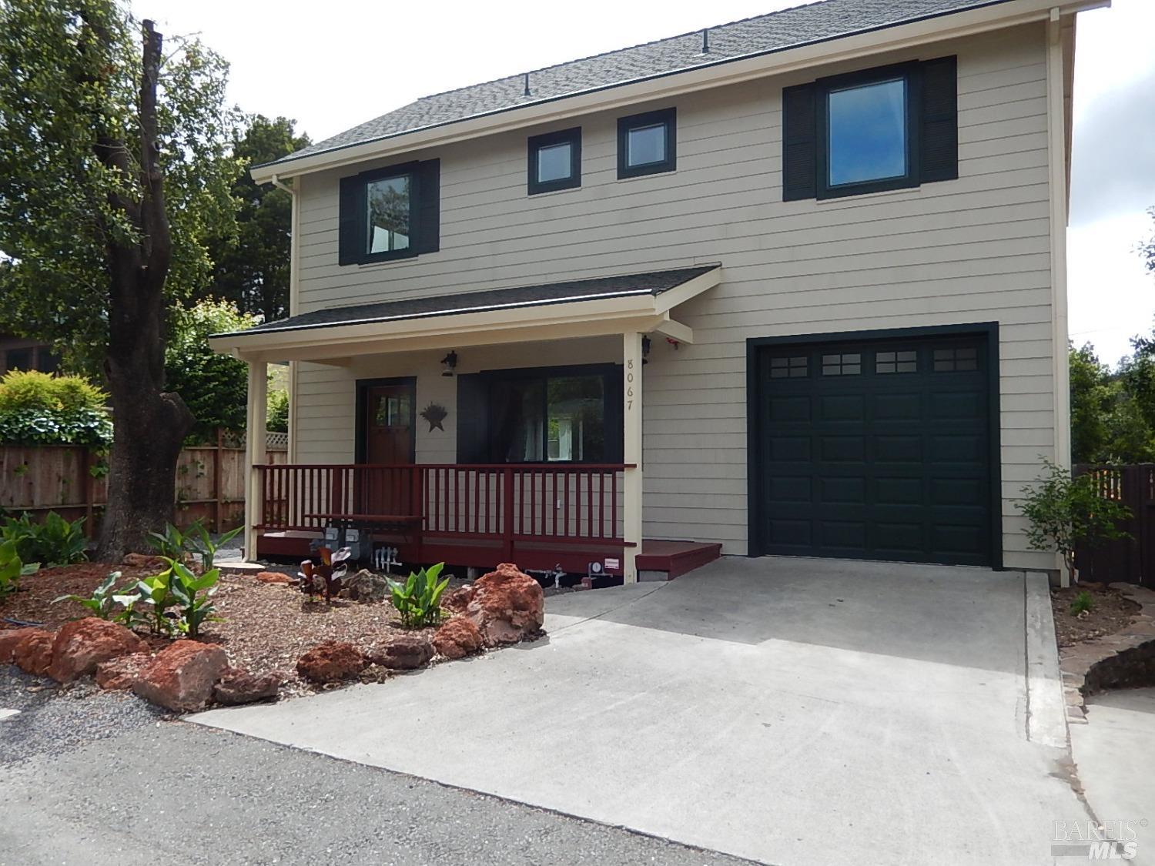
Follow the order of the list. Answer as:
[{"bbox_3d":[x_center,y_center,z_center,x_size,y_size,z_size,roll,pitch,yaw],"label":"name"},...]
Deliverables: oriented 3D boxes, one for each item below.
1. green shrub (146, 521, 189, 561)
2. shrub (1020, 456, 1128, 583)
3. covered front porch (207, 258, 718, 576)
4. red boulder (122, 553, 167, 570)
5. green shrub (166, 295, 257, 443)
[{"bbox_3d":[-4.955,1.317,10.100,0.490,0.480,0.460,1,-3,-26],"label":"green shrub"},{"bbox_3d":[4.913,0.879,8.250,0.980,1.200,0.930,-1,-3,31],"label":"shrub"},{"bbox_3d":[-1.480,-0.218,10.216,6.050,3.610,2.250,-1,-3,26],"label":"covered front porch"},{"bbox_3d":[-4.995,1.488,9.650,0.500,0.210,0.380,1,-3,-27],"label":"red boulder"},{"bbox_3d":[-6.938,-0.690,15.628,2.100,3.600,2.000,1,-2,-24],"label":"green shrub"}]

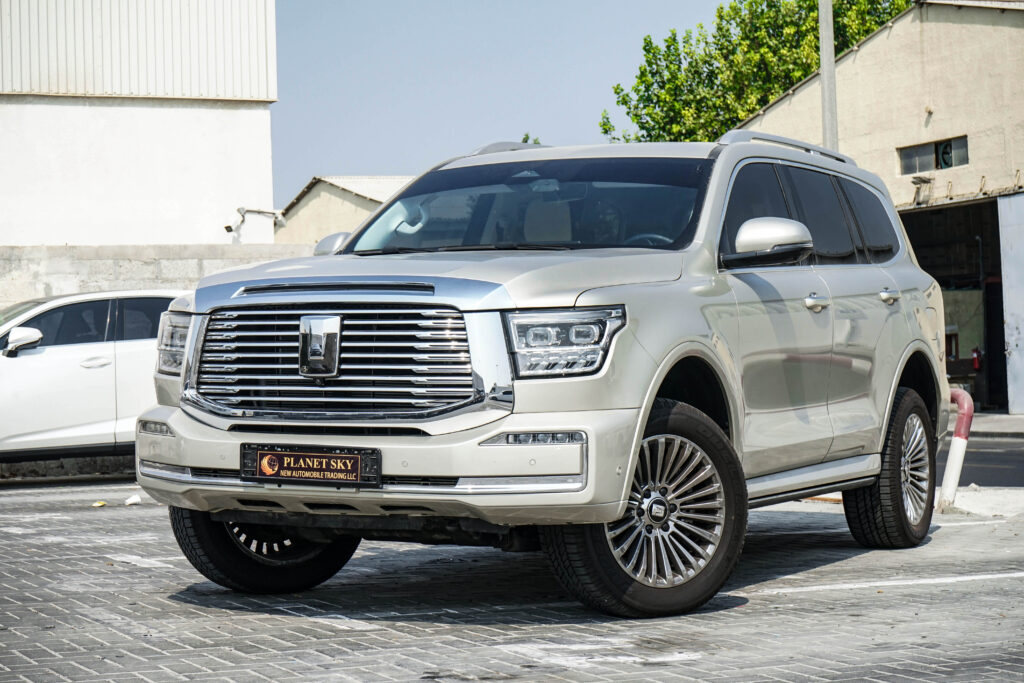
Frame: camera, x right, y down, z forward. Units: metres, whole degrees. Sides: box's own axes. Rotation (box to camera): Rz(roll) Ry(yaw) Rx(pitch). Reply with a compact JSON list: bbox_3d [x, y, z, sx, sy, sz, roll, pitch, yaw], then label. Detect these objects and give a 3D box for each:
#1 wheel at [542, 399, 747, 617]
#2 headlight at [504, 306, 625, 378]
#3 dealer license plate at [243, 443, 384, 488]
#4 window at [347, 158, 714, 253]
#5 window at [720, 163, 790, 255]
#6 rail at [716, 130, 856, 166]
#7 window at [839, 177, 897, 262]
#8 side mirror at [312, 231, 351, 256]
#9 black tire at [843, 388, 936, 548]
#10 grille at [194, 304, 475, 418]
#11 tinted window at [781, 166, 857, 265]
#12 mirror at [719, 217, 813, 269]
[{"bbox_3d":[0.476,0.593,7.115,0.775,0.775,0.270,0,0,-33],"label":"wheel"},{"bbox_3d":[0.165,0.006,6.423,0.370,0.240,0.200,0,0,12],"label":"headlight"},{"bbox_3d":[-0.674,0.418,6.692,0.550,0.135,0.030,0,0,28],"label":"dealer license plate"},{"bbox_3d":[0.072,-0.525,7.918,1.480,0.110,0.800,0,35,27],"label":"window"},{"bbox_3d":[0.964,-0.533,8.086,0.050,0.490,1.050,-21,-10,27],"label":"window"},{"bbox_3d":[1.268,-0.853,8.955,0.065,0.115,1.960,0,0,27],"label":"rail"},{"bbox_3d":[1.726,-0.554,9.453,0.060,0.424,0.681,-23,-10,24],"label":"window"},{"bbox_3d":[-0.740,-0.382,8.495,0.270,0.190,0.180,0,0,27],"label":"side mirror"},{"bbox_3d":[1.805,0.604,9.528,0.270,0.770,0.770,0,0,27],"label":"black tire"},{"bbox_3d":[-0.628,0.063,6.782,1.110,0.385,0.110,0,0,28],"label":"grille"},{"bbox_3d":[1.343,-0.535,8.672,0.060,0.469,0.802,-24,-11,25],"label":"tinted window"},{"bbox_3d":[0.986,-0.378,7.653,0.320,0.205,0.200,0,0,28],"label":"mirror"}]

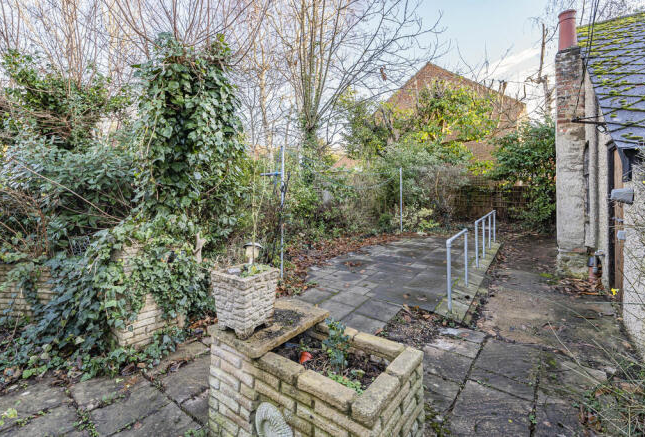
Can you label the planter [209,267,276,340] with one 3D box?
[{"bbox_3d":[-0.482,0.520,1.855,0.305,0.360,0.295,1,2,35],"label":"planter"}]

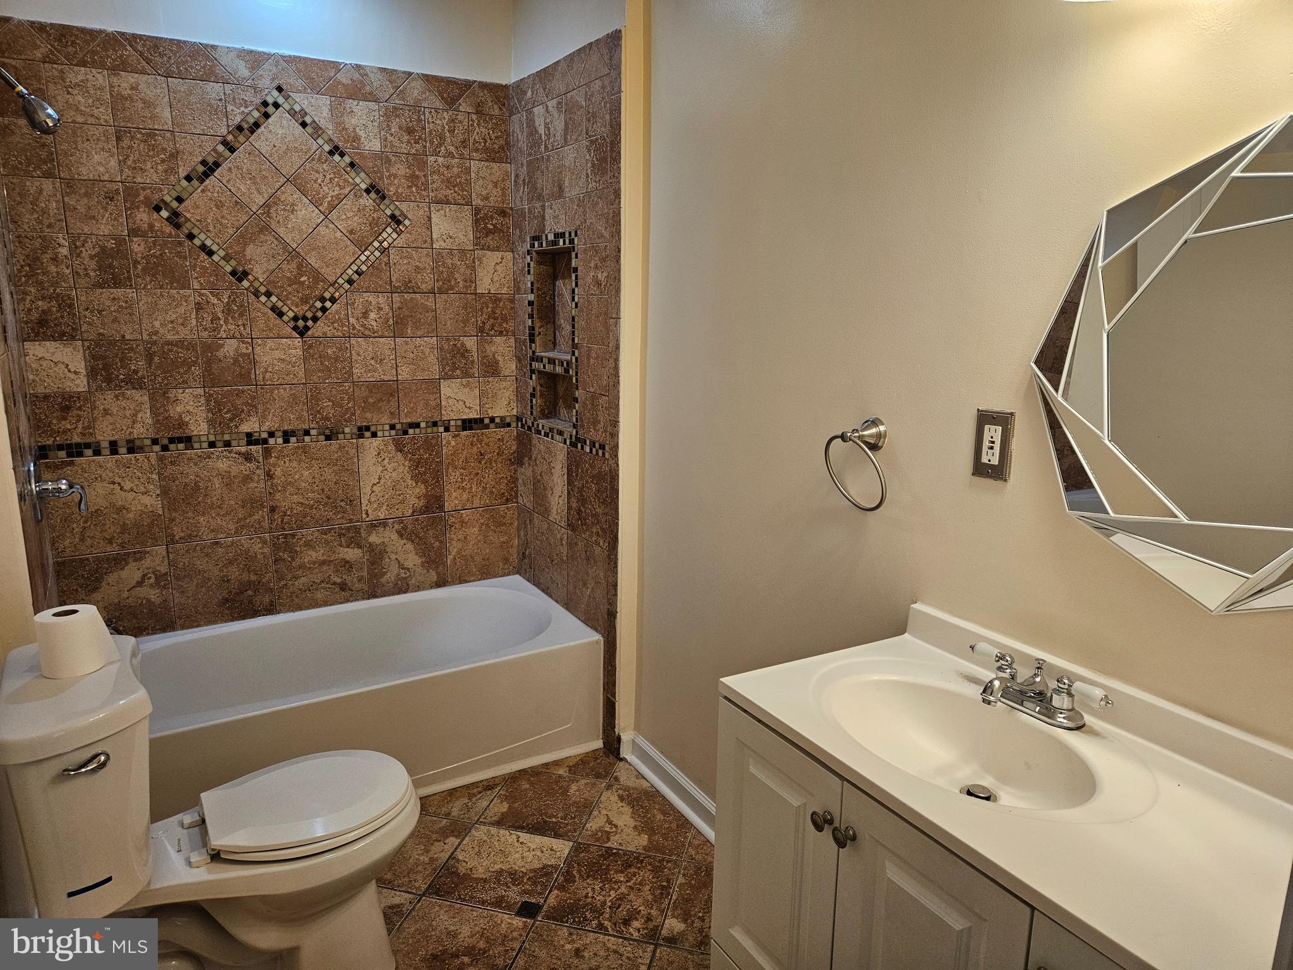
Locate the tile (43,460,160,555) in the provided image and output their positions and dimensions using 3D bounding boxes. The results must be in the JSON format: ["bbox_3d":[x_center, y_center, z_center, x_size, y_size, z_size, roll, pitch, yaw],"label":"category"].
[{"bbox_3d":[-1.681,0.065,2.670,0.303,0.300,0.010,-7,15,-30],"label":"tile"}]

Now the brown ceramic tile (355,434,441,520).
[{"bbox_3d":[-0.879,-0.029,3.096,0.300,0.300,0.010,-7,14,-30],"label":"brown ceramic tile"}]

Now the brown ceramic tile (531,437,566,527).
[{"bbox_3d":[-0.341,-0.016,3.065,0.010,0.293,0.293,-7,14,-30],"label":"brown ceramic tile"}]

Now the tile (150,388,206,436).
[{"bbox_3d":[-1.483,-0.229,2.717,0.150,0.147,0.010,-6,13,-29],"label":"tile"}]

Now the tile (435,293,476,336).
[{"bbox_3d":[-0.690,-0.618,3.124,0.150,0.150,0.010,-7,14,-29],"label":"tile"}]

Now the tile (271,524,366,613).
[{"bbox_3d":[-1.143,0.289,3.008,0.300,0.281,0.010,-7,14,-30],"label":"tile"}]

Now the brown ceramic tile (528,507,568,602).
[{"bbox_3d":[-0.350,0.275,3.165,0.010,0.288,0.295,-7,15,-30],"label":"brown ceramic tile"}]

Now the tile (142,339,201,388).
[{"bbox_3d":[-1.486,-0.378,2.699,0.149,0.149,0.009,-7,14,-29],"label":"tile"}]

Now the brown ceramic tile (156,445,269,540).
[{"bbox_3d":[-1.403,0.032,2.796,0.300,0.300,0.010,-7,14,-30],"label":"brown ceramic tile"}]

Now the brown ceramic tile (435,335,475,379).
[{"bbox_3d":[-0.690,-0.469,3.149,0.149,0.149,0.009,-7,14,-29],"label":"brown ceramic tile"}]

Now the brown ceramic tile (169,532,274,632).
[{"bbox_3d":[-1.423,0.324,2.896,0.302,0.291,0.009,-7,14,-29],"label":"brown ceramic tile"}]

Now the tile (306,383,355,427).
[{"bbox_3d":[-1.088,-0.274,2.958,0.149,0.149,0.009,-7,14,-29],"label":"tile"}]

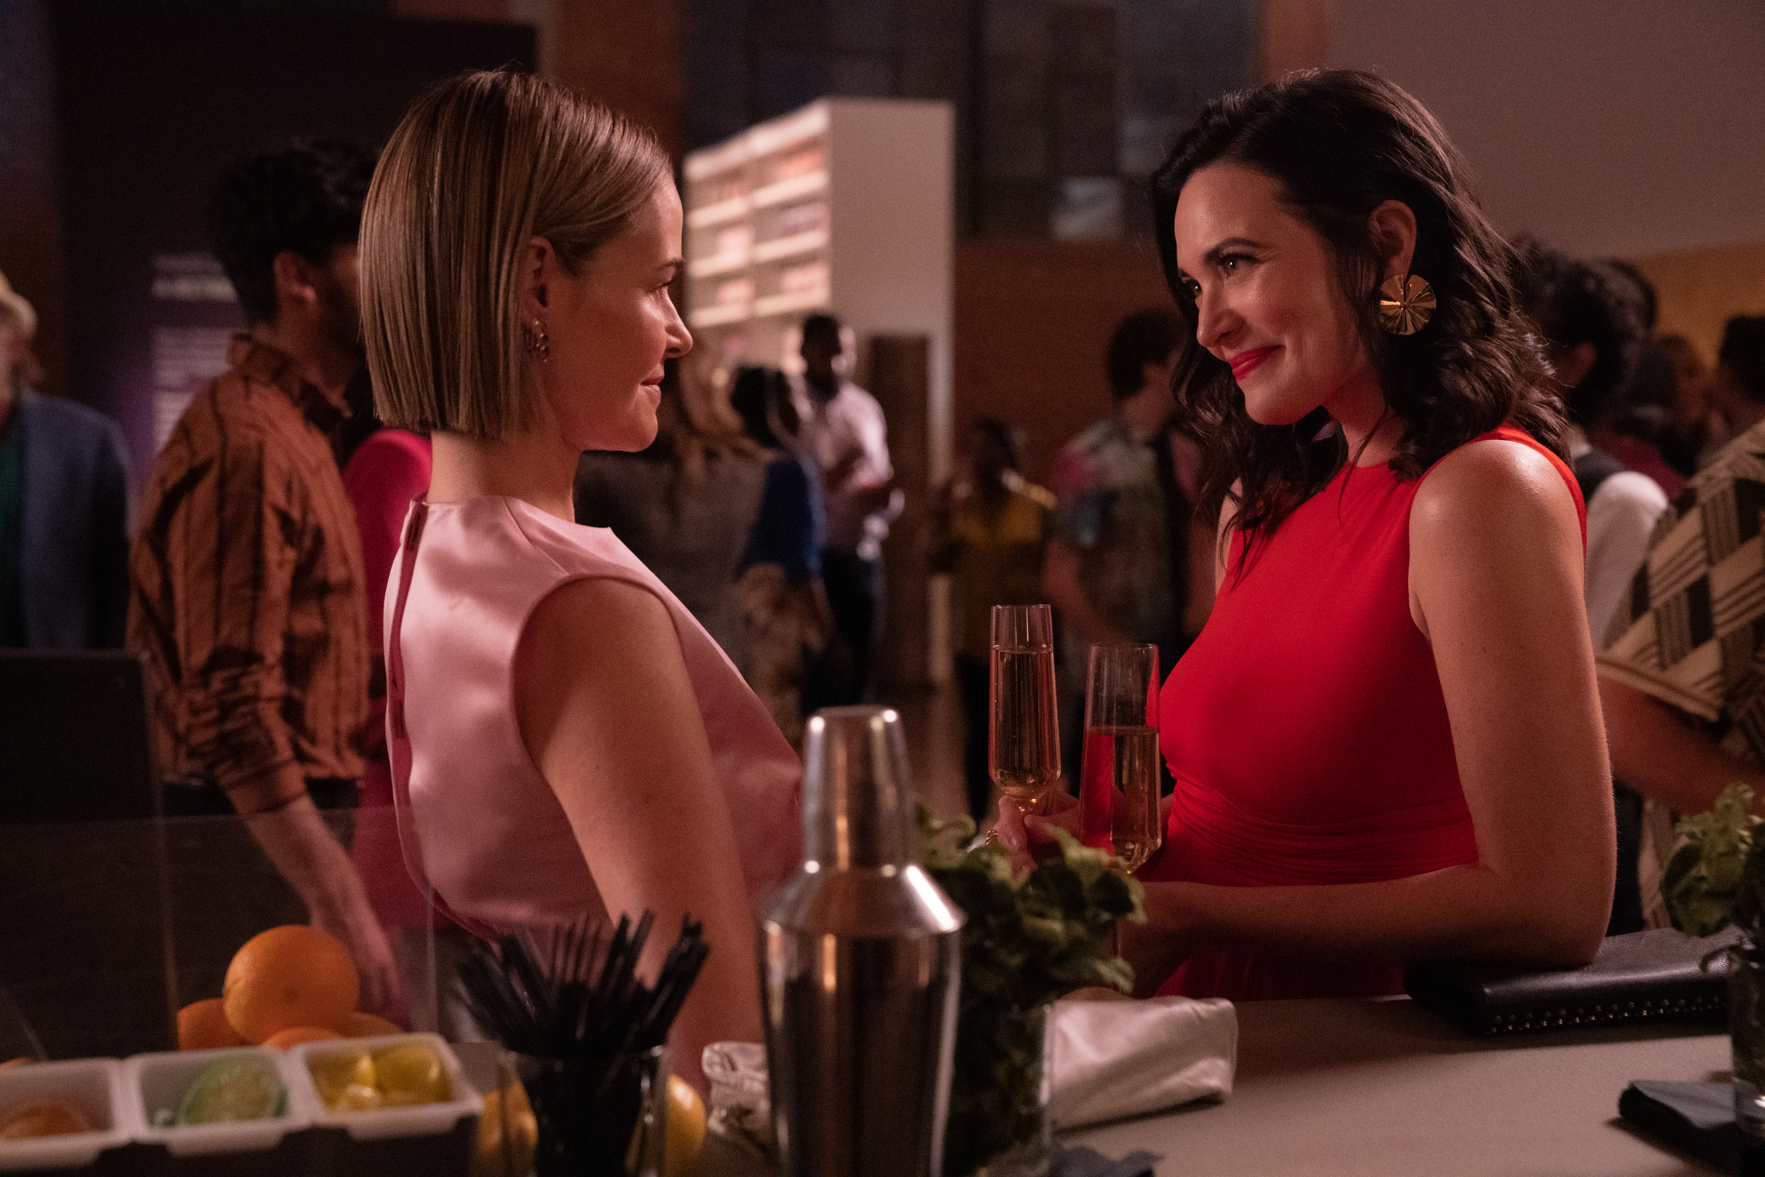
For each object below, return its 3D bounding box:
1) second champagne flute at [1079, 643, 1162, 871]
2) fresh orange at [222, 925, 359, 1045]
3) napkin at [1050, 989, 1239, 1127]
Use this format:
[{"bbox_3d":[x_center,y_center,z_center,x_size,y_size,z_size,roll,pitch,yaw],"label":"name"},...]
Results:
[{"bbox_3d":[0.151,0.155,1.800,0.060,0.238,0.060,0,4,0],"label":"second champagne flute"},{"bbox_3d":[-0.325,0.222,1.565,0.075,0.073,0.075,0,4,0],"label":"fresh orange"},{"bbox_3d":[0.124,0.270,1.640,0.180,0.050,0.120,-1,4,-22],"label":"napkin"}]

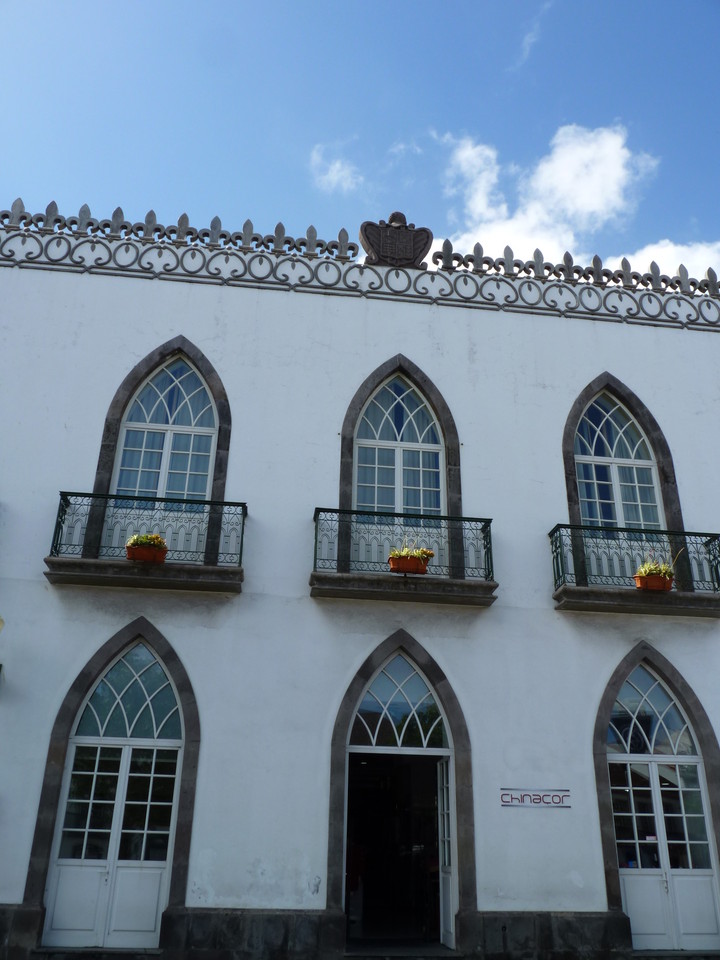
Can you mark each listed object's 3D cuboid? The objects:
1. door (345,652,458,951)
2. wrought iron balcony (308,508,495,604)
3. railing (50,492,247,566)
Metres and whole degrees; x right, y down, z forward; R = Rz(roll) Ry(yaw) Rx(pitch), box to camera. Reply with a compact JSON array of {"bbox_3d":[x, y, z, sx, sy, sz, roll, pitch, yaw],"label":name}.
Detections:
[{"bbox_3d":[0.595,4.463,11.207,1.544,3.978,0.257,4,-25,-6],"label":"door"},{"bbox_3d":[0.683,1.212,12.247,2.878,1.351,0.421,4,-25,-6],"label":"wrought iron balcony"},{"bbox_3d":[-3.090,0.830,11.585,2.720,0.989,0.540,4,-24,-6],"label":"railing"}]

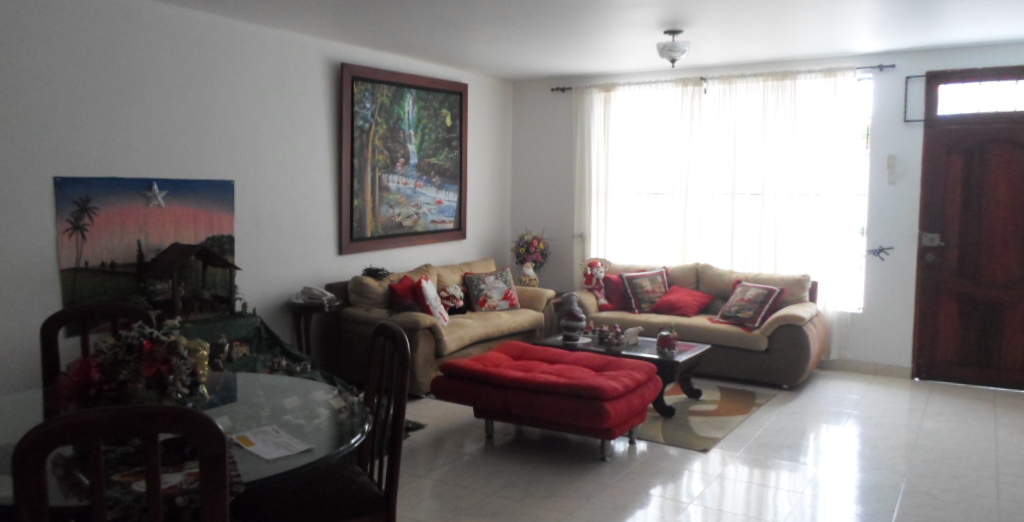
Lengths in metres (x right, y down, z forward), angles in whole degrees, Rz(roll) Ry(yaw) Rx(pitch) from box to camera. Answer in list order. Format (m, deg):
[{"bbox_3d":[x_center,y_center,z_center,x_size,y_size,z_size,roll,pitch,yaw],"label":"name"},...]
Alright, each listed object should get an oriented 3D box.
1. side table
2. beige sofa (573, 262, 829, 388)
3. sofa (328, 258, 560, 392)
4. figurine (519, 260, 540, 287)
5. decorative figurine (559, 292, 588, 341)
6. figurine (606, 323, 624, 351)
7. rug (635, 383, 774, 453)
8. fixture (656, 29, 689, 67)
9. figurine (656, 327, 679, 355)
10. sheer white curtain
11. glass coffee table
[{"bbox_3d":[-1.433,0.627,5.378,0.405,0.664,0.405,3,5,32],"label":"side table"},{"bbox_3d":[1.534,0.454,6.338,2.230,0.860,0.930,3,5,32],"label":"beige sofa"},{"bbox_3d":[-0.517,0.470,6.277,0.952,0.871,2.086,3,5,34],"label":"sofa"},{"bbox_3d":[0.167,0.119,7.046,0.200,0.267,0.170,1,4,14],"label":"figurine"},{"bbox_3d":[0.458,0.401,5.404,0.210,0.350,0.190,-1,5,-9],"label":"decorative figurine"},{"bbox_3d":[0.741,0.518,5.288,0.110,0.135,0.100,1,5,8],"label":"figurine"},{"bbox_3d":[0.827,0.981,5.257,1.681,0.012,1.640,3,5,32],"label":"rug"},{"bbox_3d":[1.143,-1.498,5.247,0.241,0.269,0.241,3,5,32],"label":"fixture"},{"bbox_3d":[1.042,0.520,4.977,0.140,0.190,0.140,1,5,12],"label":"figurine"},{"bbox_3d":[1.703,-0.414,6.663,2.647,2.400,0.120,3,5,32],"label":"sheer white curtain"},{"bbox_3d":[0.775,0.793,5.296,1.114,0.381,0.749,3,5,32],"label":"glass coffee table"}]

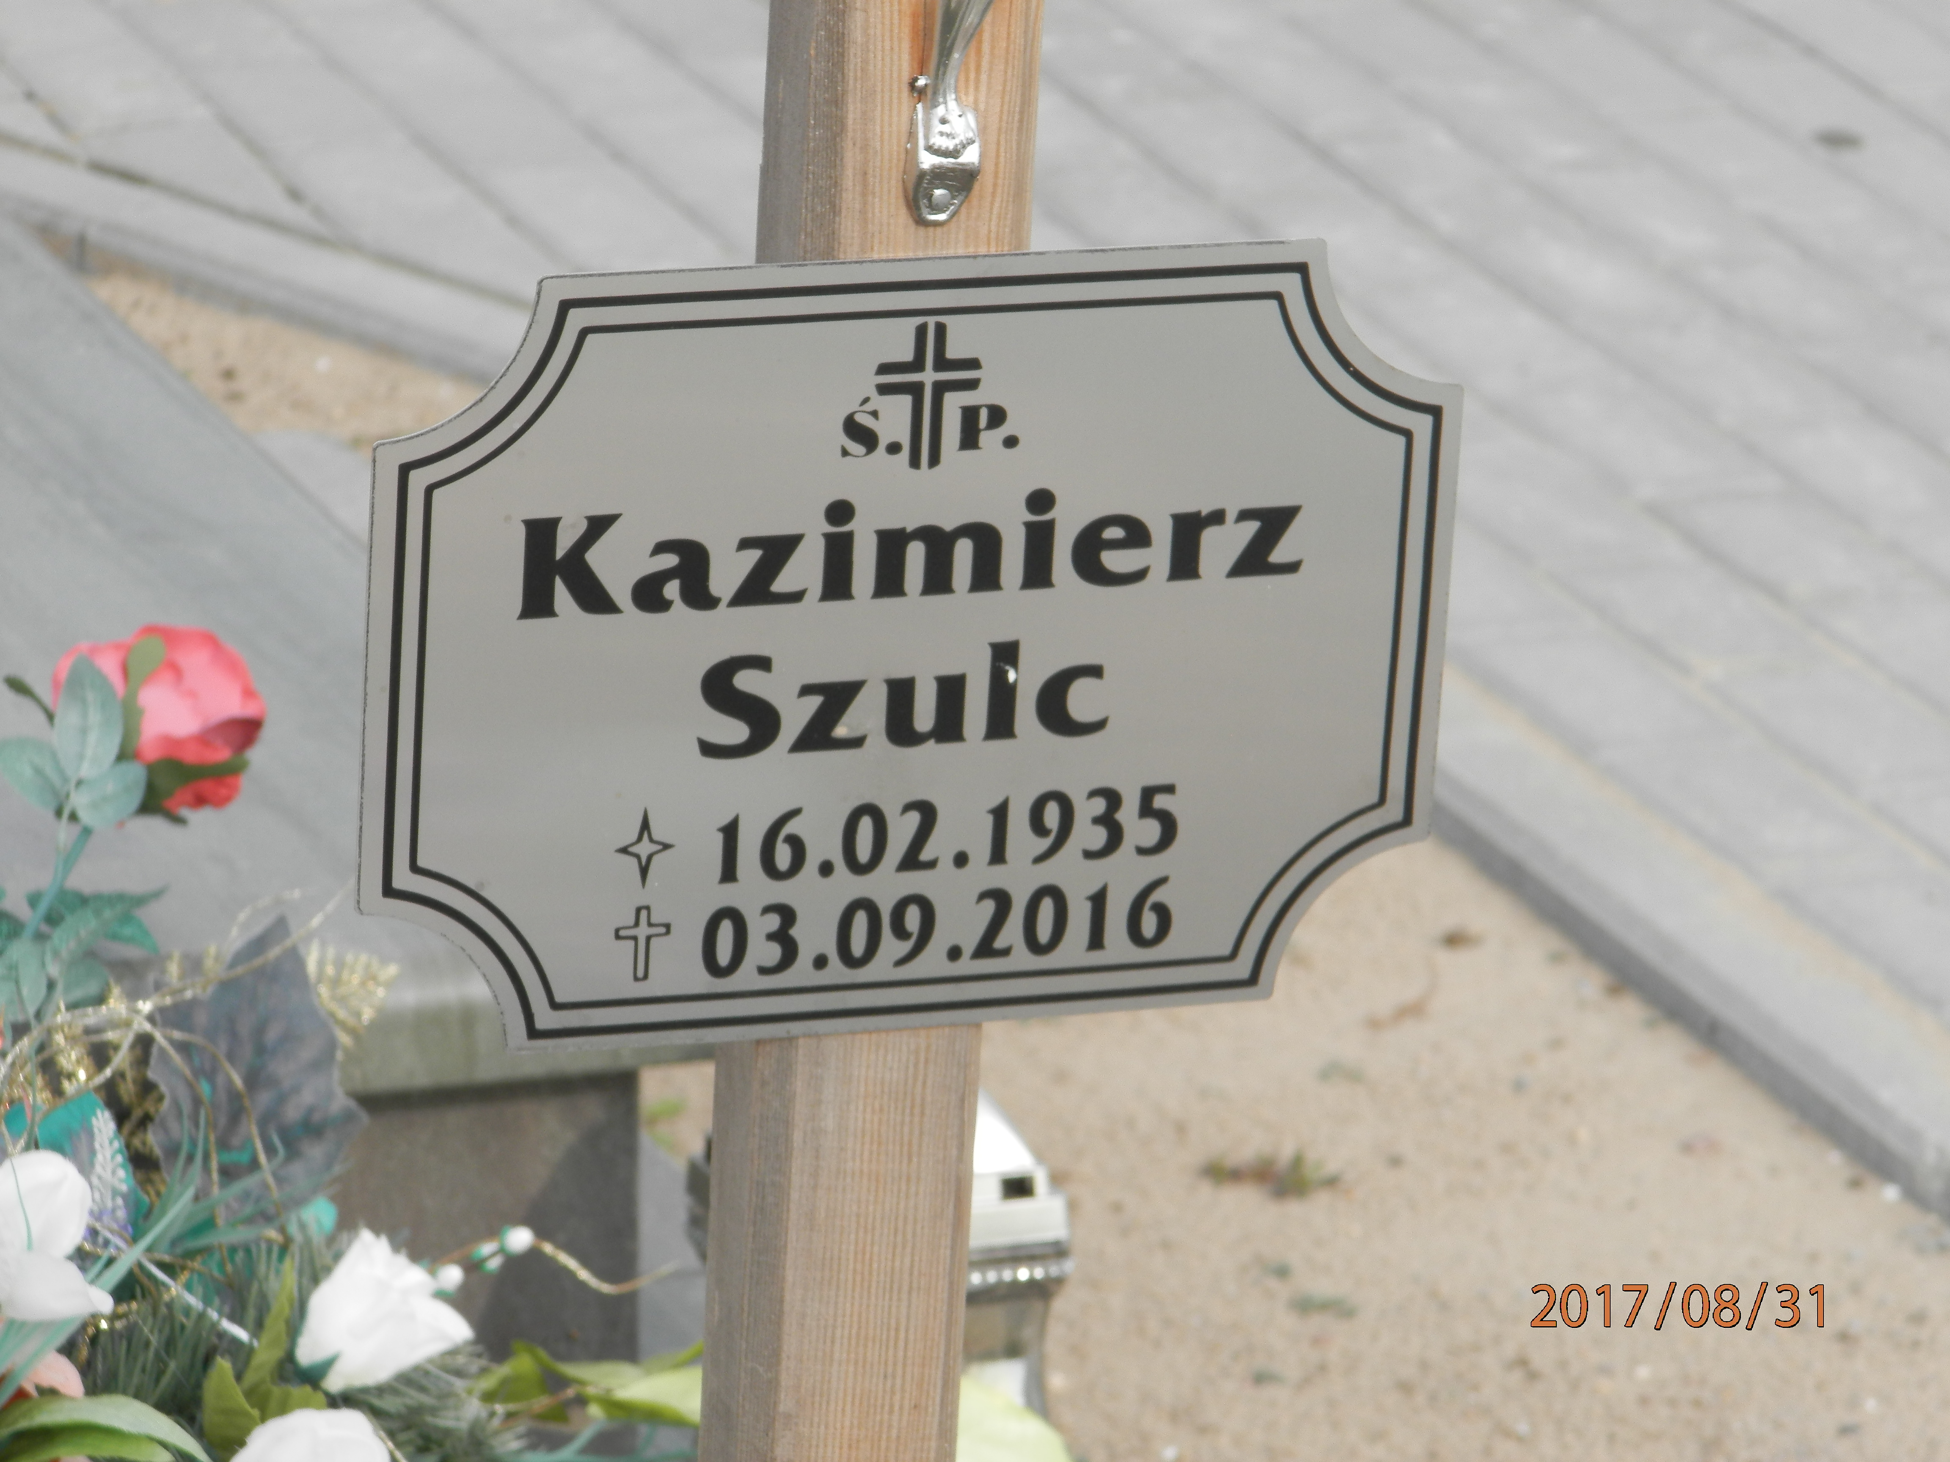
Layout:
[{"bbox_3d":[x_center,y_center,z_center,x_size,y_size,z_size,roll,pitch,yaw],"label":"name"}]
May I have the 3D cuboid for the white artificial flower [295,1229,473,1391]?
[{"bbox_3d":[-0.192,0.188,3.300,0.056,0.051,0.051,-42,0,-7],"label":"white artificial flower"}]

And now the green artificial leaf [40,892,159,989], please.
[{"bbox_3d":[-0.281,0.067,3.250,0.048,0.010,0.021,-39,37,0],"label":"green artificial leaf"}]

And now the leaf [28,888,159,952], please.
[{"bbox_3d":[-0.284,0.061,3.270,0.045,0.011,0.026,21,20,6],"label":"leaf"}]

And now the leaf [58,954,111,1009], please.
[{"bbox_3d":[-0.286,0.081,3.260,0.018,0.024,0.007,38,9,0],"label":"leaf"}]

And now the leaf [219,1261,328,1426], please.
[{"bbox_3d":[-0.226,0.198,3.250,0.034,0.054,0.016,11,12,-3],"label":"leaf"}]

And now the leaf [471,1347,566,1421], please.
[{"bbox_3d":[-0.150,0.215,3.330,0.031,0.023,0.018,8,19,17],"label":"leaf"}]

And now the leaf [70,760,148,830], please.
[{"bbox_3d":[-0.277,0.020,3.240,0.027,0.019,0.006,-24,12,-11],"label":"leaf"}]

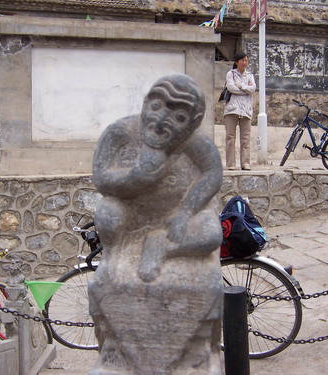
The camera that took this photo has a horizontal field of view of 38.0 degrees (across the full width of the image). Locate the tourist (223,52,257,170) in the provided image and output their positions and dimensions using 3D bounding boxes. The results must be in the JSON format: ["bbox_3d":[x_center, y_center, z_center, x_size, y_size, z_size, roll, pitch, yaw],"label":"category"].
[{"bbox_3d":[1.055,-1.055,6.650,0.500,1.630,0.340,-1,3,-14],"label":"tourist"}]

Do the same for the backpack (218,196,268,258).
[{"bbox_3d":[0.532,0.275,3.300,0.300,0.430,0.300,-9,0,22],"label":"backpack"}]

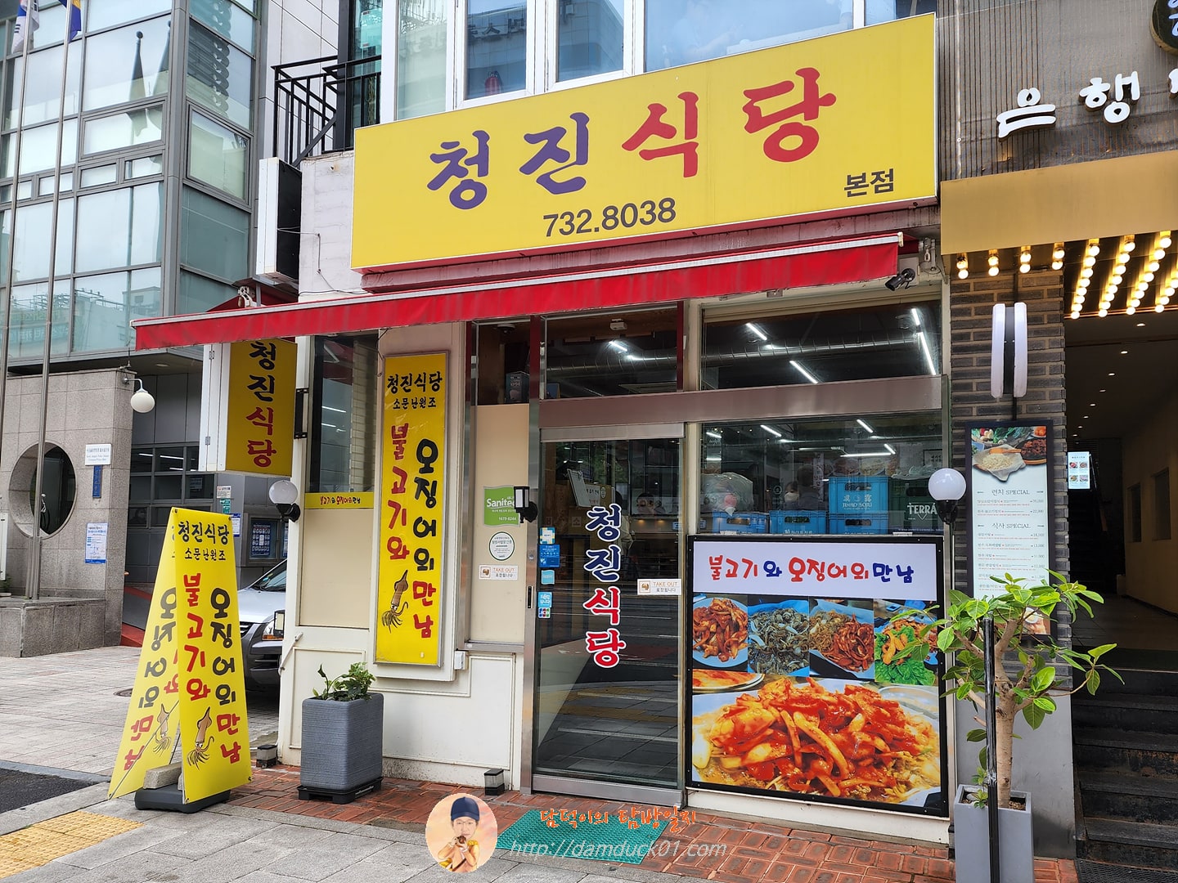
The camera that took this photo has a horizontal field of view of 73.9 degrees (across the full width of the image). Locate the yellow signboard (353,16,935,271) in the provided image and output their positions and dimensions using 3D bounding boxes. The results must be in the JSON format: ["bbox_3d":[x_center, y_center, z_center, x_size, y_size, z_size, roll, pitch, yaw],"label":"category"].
[{"bbox_3d":[0.146,-1.825,5.126,3.878,1.072,0.180,-2,-7,20],"label":"yellow signboard"}]

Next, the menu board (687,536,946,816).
[{"bbox_3d":[1.213,1.241,4.286,1.348,1.425,0.030,-2,-5,19],"label":"menu board"}]

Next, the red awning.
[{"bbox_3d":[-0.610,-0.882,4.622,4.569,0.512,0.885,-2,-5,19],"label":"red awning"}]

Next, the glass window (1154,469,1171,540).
[{"bbox_3d":[4.912,0.540,6.700,0.060,0.600,0.400,-2,-5,19],"label":"glass window"}]

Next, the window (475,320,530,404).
[{"bbox_3d":[-0.599,-0.555,5.457,0.399,0.600,0.050,-2,-7,20],"label":"window"}]

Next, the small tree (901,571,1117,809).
[{"bbox_3d":[1.802,1.054,3.350,0.820,1.000,0.750,-2,-5,19],"label":"small tree"}]

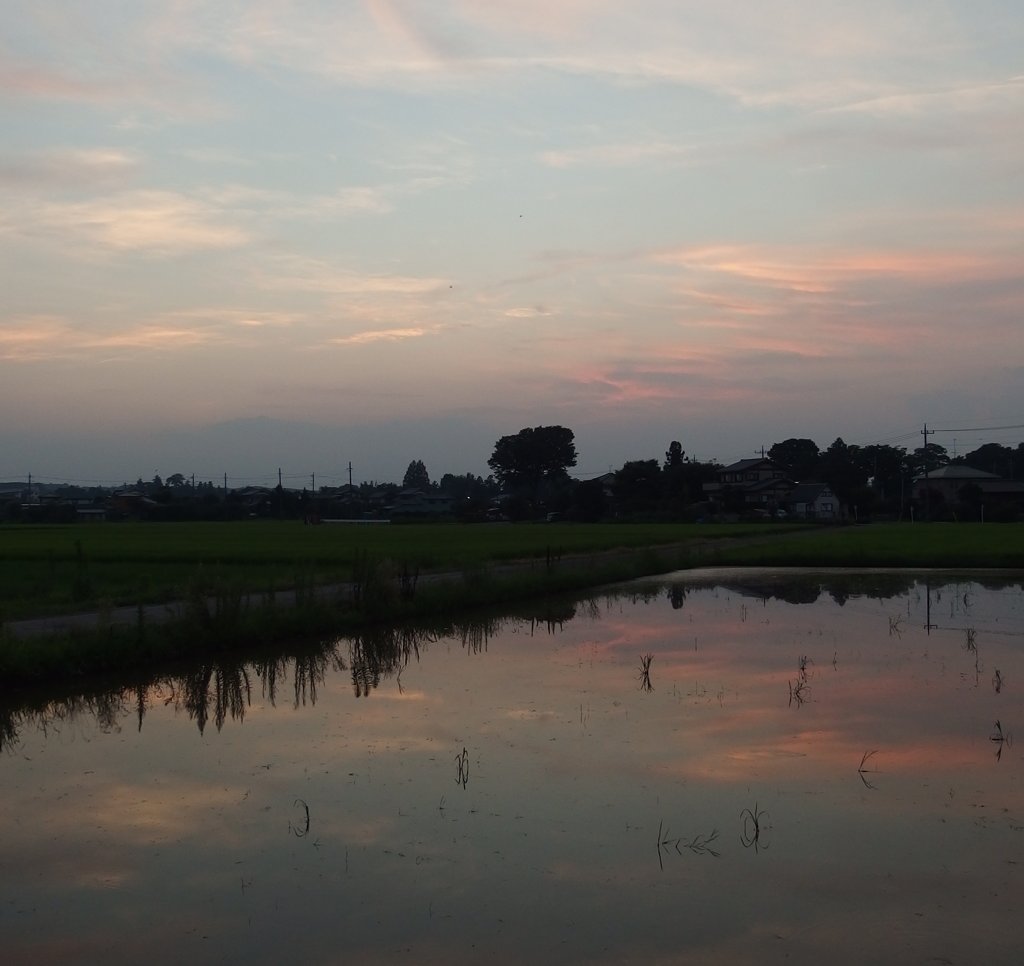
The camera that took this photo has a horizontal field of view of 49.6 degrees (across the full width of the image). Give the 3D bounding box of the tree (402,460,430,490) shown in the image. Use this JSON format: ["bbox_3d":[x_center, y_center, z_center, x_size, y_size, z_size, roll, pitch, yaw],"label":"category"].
[{"bbox_3d":[-29.000,1.720,335.000,8.600,17.220,8.200,0,-1,0],"label":"tree"}]

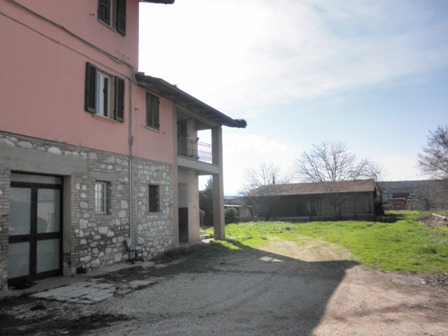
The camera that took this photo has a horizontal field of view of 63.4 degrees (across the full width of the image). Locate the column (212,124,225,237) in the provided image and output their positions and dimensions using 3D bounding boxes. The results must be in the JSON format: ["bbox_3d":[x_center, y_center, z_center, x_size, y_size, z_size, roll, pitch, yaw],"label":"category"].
[{"bbox_3d":[-0.297,0.775,18.523,0.380,5.700,0.410,-5,-7,23],"label":"column"}]

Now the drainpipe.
[{"bbox_3d":[-3.007,-0.316,11.843,0.110,6.050,0.110,-5,-7,23],"label":"drainpipe"}]

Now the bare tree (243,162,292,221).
[{"bbox_3d":[4.441,2.399,37.000,5.100,5.900,5.000,-3,-7,7],"label":"bare tree"}]

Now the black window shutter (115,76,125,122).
[{"bbox_3d":[-3.309,-2.189,11.565,0.060,1.420,0.430,-5,-7,23],"label":"black window shutter"}]

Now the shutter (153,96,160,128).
[{"bbox_3d":[-2.516,-2.046,13.489,0.060,1.290,0.400,-5,-7,23],"label":"shutter"}]

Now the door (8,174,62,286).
[{"bbox_3d":[-4.583,1.439,8.805,0.100,2.540,1.620,-5,-7,23],"label":"door"}]

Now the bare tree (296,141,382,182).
[{"bbox_3d":[15.658,1.390,48.406,11.300,10.290,10.500,-4,-7,18],"label":"bare tree"}]

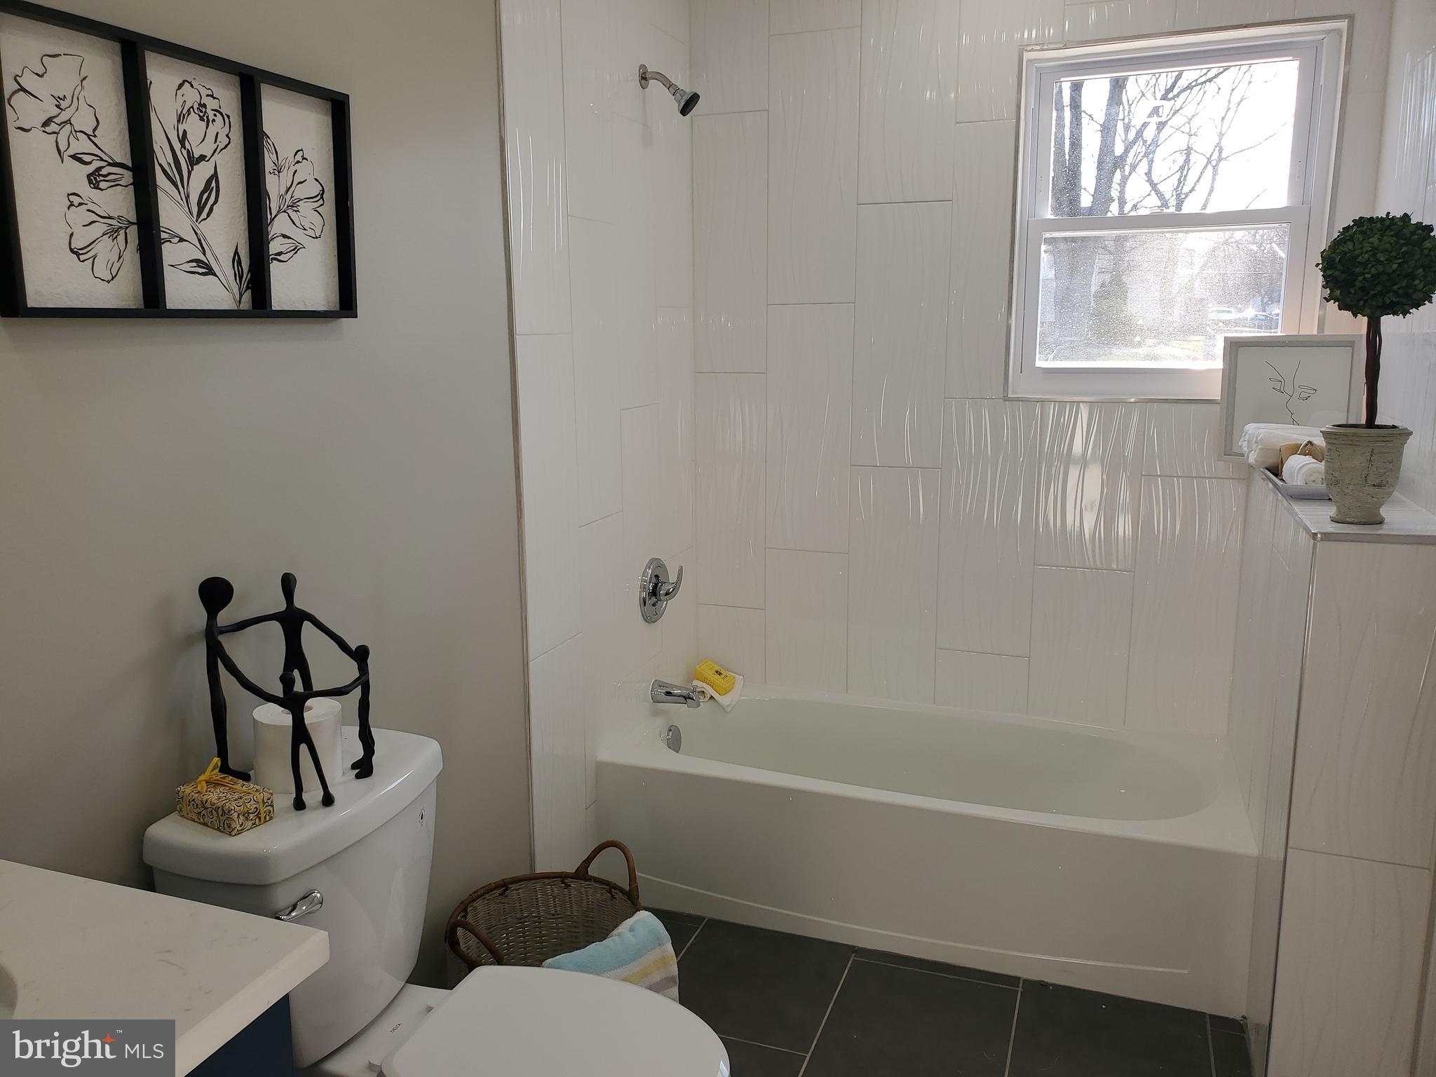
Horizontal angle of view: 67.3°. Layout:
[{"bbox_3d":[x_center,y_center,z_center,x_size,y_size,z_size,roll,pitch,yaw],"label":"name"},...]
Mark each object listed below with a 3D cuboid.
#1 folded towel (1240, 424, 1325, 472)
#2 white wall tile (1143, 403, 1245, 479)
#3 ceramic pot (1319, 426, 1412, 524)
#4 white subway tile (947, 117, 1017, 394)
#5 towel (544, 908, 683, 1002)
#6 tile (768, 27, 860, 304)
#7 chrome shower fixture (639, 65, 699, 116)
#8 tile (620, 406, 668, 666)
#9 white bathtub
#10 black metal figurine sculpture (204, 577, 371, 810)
[{"bbox_3d":[1.312,-0.201,2.440,0.240,0.115,0.170,4,12,20],"label":"folded towel"},{"bbox_3d":[1.226,-0.250,2.756,0.252,0.190,0.012,4,12,20],"label":"white wall tile"},{"bbox_3d":[1.169,-0.118,1.955,0.143,0.172,0.143,4,12,20],"label":"ceramic pot"},{"bbox_3d":[0.694,-0.725,2.847,0.153,0.705,0.010,4,12,20],"label":"white subway tile"},{"bbox_3d":[-0.181,0.836,2.004,0.130,0.190,0.250,11,16,43],"label":"towel"},{"bbox_3d":[0.260,-1.006,2.952,0.253,0.705,0.010,4,12,20],"label":"tile"},{"bbox_3d":[-0.116,-1.128,2.713,0.152,0.133,0.064,4,12,20],"label":"chrome shower fixture"},{"bbox_3d":[-0.207,-0.003,2.907,0.012,0.701,0.247,4,12,20],"label":"tile"},{"bbox_3d":[0.522,0.717,2.817,1.500,0.369,0.711,4,12,20],"label":"white bathtub"},{"bbox_3d":[-0.613,0.206,1.524,0.230,0.290,0.190,0,12,1],"label":"black metal figurine sculpture"}]

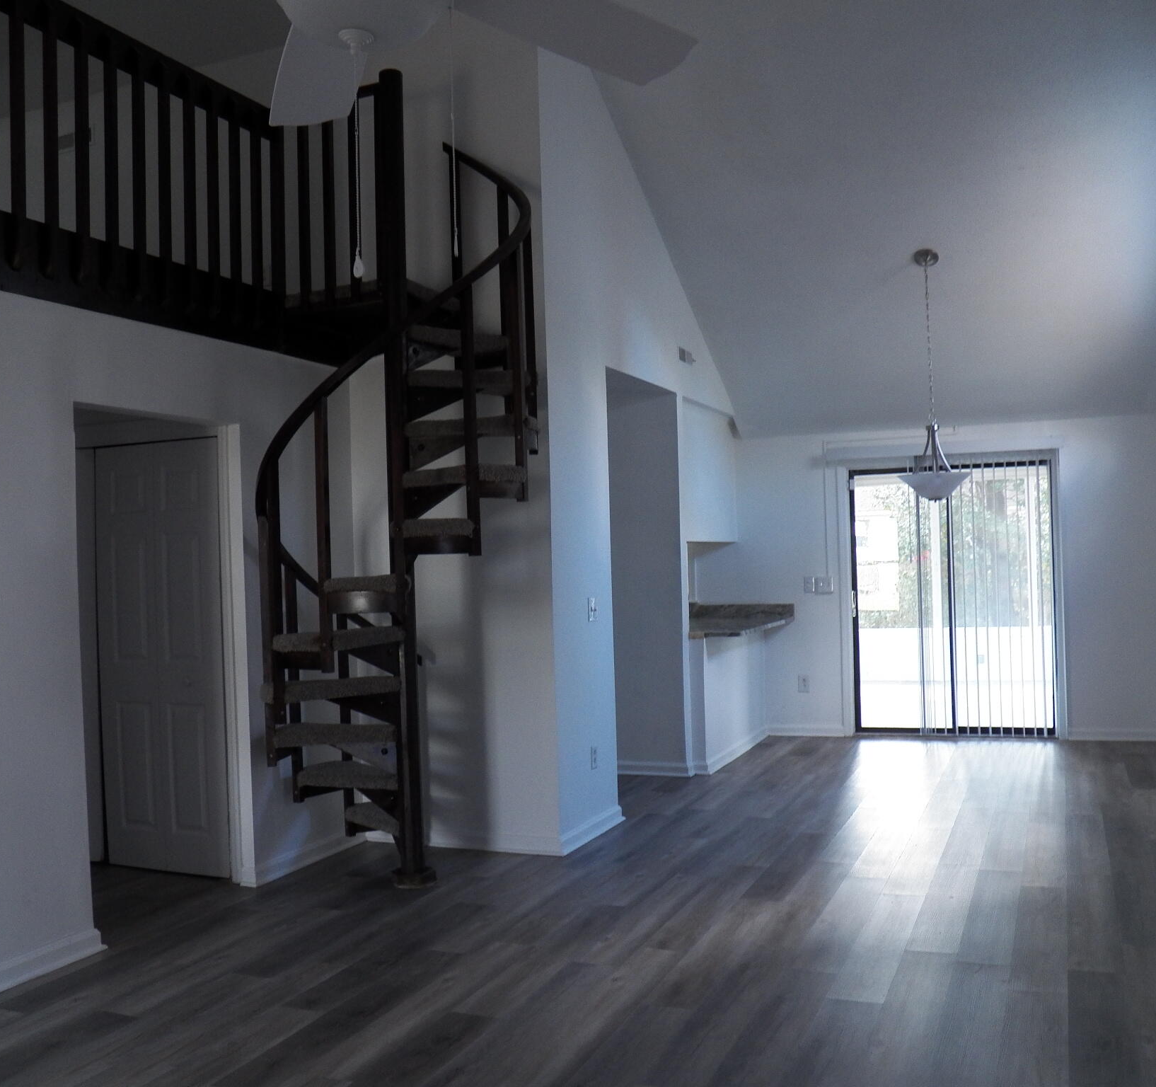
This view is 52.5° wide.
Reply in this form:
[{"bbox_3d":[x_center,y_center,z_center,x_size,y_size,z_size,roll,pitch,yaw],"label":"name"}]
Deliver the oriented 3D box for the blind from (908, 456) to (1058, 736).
[{"bbox_3d":[2.925,0.389,8.479,0.991,2.004,0.090,-2,-1,20],"label":"blind"}]

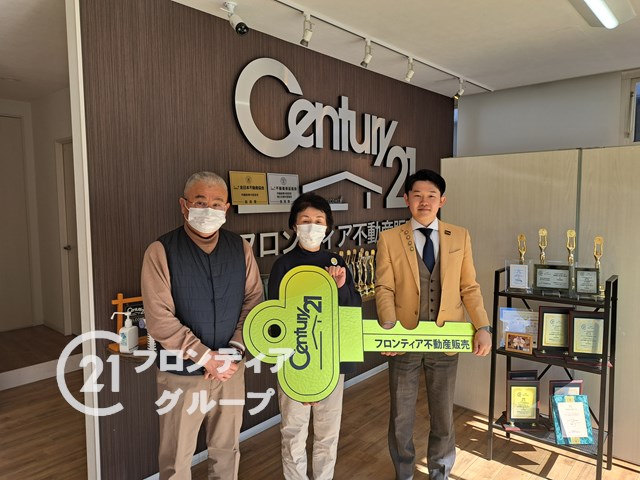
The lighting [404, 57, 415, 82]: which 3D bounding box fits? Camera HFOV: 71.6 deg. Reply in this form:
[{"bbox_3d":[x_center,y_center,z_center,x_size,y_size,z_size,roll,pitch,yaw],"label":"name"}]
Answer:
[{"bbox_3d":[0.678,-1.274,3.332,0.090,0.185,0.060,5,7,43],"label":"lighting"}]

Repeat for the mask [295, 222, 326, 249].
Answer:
[{"bbox_3d":[-0.037,-0.015,1.940,0.133,0.118,0.075,3,5,2],"label":"mask"}]

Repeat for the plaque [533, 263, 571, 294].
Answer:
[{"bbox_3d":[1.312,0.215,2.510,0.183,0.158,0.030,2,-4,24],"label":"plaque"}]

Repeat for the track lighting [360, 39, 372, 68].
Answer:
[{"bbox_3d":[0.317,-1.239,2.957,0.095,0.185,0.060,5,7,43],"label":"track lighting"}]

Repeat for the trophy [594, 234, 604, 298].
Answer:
[{"bbox_3d":[1.546,0.145,2.452,0.075,0.340,0.075,3,6,33],"label":"trophy"}]

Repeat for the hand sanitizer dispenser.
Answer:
[{"bbox_3d":[-0.949,0.448,2.156,0.065,0.190,0.138,2,5,29],"label":"hand sanitizer dispenser"}]

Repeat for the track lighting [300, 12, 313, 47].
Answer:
[{"bbox_3d":[-0.075,-1.199,2.530,0.090,0.185,0.060,5,7,43],"label":"track lighting"}]

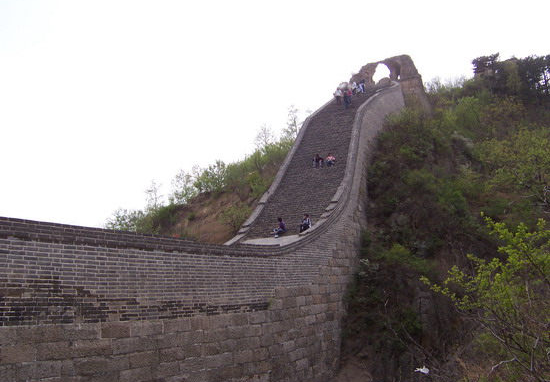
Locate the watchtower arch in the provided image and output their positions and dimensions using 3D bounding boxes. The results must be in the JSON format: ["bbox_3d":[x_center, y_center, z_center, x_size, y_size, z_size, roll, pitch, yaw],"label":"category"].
[{"bbox_3d":[13.545,-12.599,62.000,9.000,7.200,5.500,-3,-10,17],"label":"watchtower arch"}]

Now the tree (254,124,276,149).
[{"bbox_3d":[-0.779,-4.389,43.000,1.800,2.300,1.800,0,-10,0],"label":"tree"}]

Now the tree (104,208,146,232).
[{"bbox_3d":[-9.699,1.979,34.000,2.700,2.000,2.400,0,-10,0],"label":"tree"}]

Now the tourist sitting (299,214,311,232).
[{"bbox_3d":[1.426,1.543,24.500,0.700,0.930,0.520,8,-13,-39],"label":"tourist sitting"}]

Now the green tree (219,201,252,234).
[{"bbox_3d":[-2.148,1.441,28.500,1.800,1.800,1.800,0,-10,0],"label":"green tree"}]

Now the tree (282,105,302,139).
[{"bbox_3d":[1.469,-5.667,44.000,1.700,3.100,1.700,0,-10,0],"label":"tree"}]

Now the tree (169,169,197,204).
[{"bbox_3d":[-6.354,-0.309,36.000,2.000,2.400,1.900,0,-10,0],"label":"tree"}]

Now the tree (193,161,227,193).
[{"bbox_3d":[-4.624,-1.024,37.000,2.400,2.400,2.300,0,-10,0],"label":"tree"}]

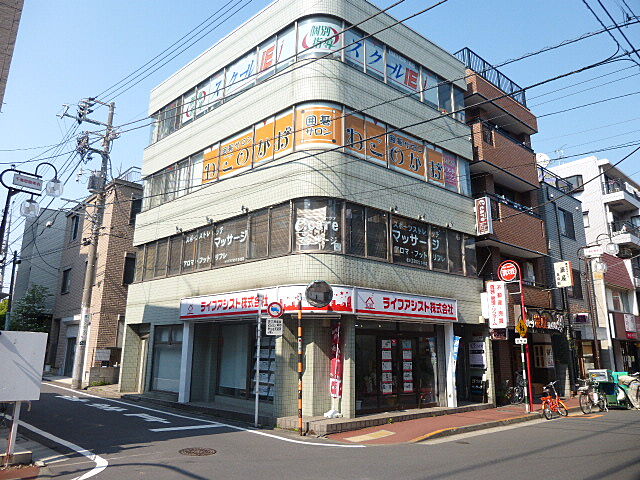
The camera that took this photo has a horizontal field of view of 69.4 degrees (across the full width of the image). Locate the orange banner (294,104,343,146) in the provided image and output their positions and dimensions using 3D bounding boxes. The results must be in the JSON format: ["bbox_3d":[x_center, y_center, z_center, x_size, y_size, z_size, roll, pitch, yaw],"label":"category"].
[{"bbox_3d":[-0.018,-3.112,12.743,1.300,1.181,0.240,0,-14,2],"label":"orange banner"}]

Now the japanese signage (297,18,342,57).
[{"bbox_3d":[0.006,-5.785,13.391,1.280,1.140,0.240,0,-14,2],"label":"japanese signage"}]

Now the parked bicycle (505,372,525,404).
[{"bbox_3d":[6.638,5.023,15.864,0.580,1.060,1.650,1,-14,0],"label":"parked bicycle"}]

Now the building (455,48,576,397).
[{"bbox_3d":[5.181,0.202,21.452,5.100,13.000,9.000,11,-17,-37],"label":"building"}]

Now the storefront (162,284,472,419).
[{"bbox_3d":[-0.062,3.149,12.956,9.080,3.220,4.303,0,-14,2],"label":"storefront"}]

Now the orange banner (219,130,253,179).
[{"bbox_3d":[-2.665,-2.683,14.620,1.697,1.193,0.060,-11,-18,40],"label":"orange banner"}]

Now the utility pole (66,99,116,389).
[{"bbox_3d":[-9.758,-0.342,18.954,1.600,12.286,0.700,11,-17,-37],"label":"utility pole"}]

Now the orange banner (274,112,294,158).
[{"bbox_3d":[-1.024,-3.022,13.203,0.775,1.252,0.060,-11,-18,40],"label":"orange banner"}]

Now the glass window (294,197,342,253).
[{"bbox_3d":[-0.042,-0.362,12.082,1.300,1.409,0.250,0,-14,2],"label":"glass window"}]

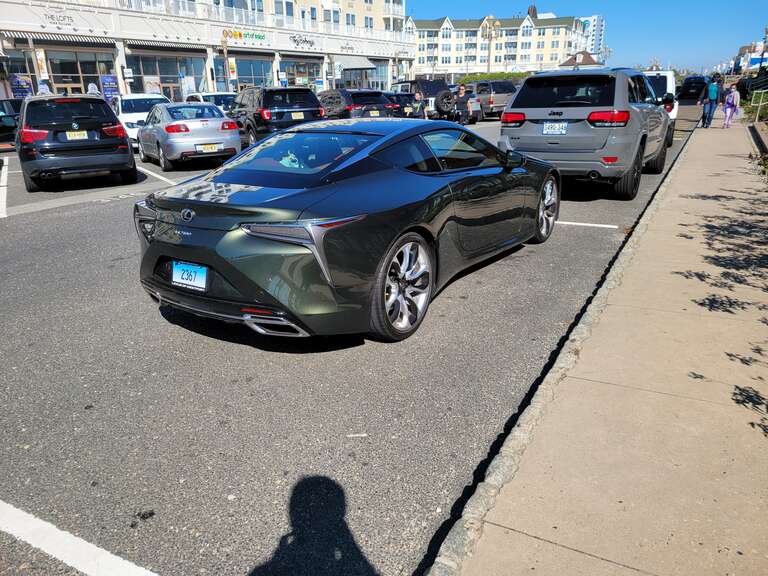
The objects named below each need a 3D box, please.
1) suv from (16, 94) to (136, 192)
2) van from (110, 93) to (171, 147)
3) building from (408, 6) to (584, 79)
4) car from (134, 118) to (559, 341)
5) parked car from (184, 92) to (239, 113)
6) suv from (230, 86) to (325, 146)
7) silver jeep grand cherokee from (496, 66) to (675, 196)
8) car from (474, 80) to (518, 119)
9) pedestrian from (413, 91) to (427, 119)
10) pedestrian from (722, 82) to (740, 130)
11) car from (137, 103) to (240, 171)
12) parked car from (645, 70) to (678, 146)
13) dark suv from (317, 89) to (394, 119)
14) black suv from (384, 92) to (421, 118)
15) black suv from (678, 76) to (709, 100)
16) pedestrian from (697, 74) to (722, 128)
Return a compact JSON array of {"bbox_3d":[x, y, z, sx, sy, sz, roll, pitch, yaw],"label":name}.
[{"bbox_3d":[-6.422,-3.071,11.761,1.880,1.670,4.650,-12,21,-29],"label":"suv"},{"bbox_3d":[-7.971,-5.523,19.085,1.870,1.690,4.650,-12,22,-29],"label":"van"},{"bbox_3d":[28.168,-63.658,157.987,50.000,19.200,22.000,0,19,3],"label":"building"},{"bbox_3d":[0.155,-0.856,5.280,1.920,1.345,4.760,11,23,32],"label":"car"},{"bbox_3d":[-6.505,-6.449,21.701,1.850,1.690,4.600,-12,22,-29],"label":"parked car"},{"bbox_3d":[-3.743,-5.212,17.701,2.000,1.780,5.030,-12,21,-29],"label":"suv"},{"bbox_3d":[3.591,-2.692,9.773,1.943,1.760,4.820,11,22,30],"label":"silver jeep grand cherokee"},{"bbox_3d":[4.723,-9.899,30.687,1.970,1.900,5.050,-12,22,-29],"label":"car"},{"bbox_3d":[1.059,-5.088,17.243,0.480,1.490,0.320,2,19,9],"label":"pedestrian"},{"bbox_3d":[11.584,-6.042,19.155,0.500,1.420,0.330,13,24,36],"label":"pedestrian"},{"bbox_3d":[-4.863,-3.806,14.129,1.760,1.465,4.510,-12,21,-28],"label":"car"},{"bbox_3d":[7.421,-5.103,16.399,1.880,1.850,4.600,9,22,28],"label":"parked car"},{"bbox_3d":[-1.447,-5.813,19.318,1.900,1.670,4.680,-13,22,-29],"label":"dark suv"},{"bbox_3d":[-0.379,-6.935,22.928,1.840,1.520,4.650,-12,22,-29],"label":"black suv"},{"bbox_3d":[26.315,-17.005,49.012,1.970,1.780,4.850,9,21,26],"label":"black suv"},{"bbox_3d":[10.922,-6.237,19.278,0.600,1.730,0.380,9,22,28],"label":"pedestrian"}]

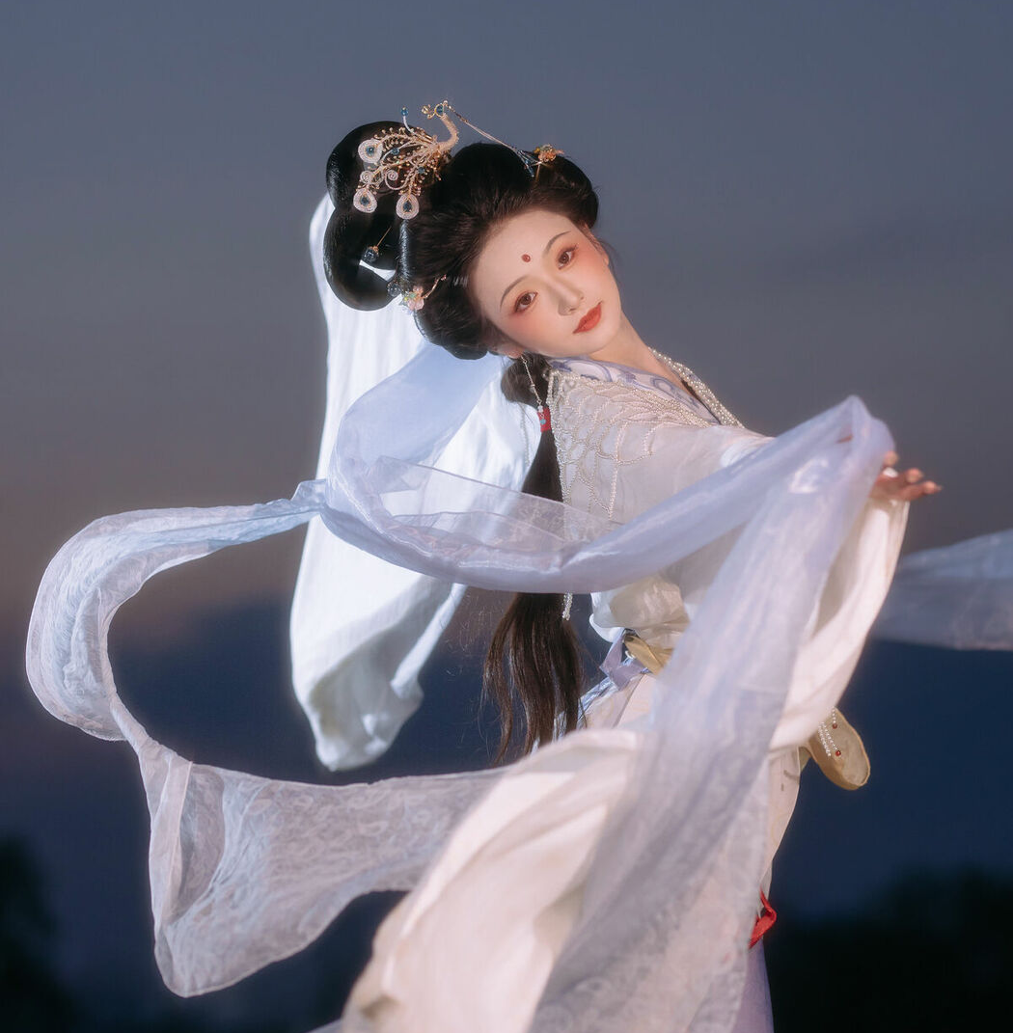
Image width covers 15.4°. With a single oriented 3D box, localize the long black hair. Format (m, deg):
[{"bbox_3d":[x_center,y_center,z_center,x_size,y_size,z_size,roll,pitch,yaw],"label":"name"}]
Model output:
[{"bbox_3d":[-0.047,-0.079,3.980,0.280,0.670,0.260,1,-4,-18],"label":"long black hair"}]

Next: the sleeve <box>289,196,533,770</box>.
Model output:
[{"bbox_3d":[-0.106,-0.038,4.250,0.290,0.640,0.300,-1,-5,11],"label":"sleeve"}]

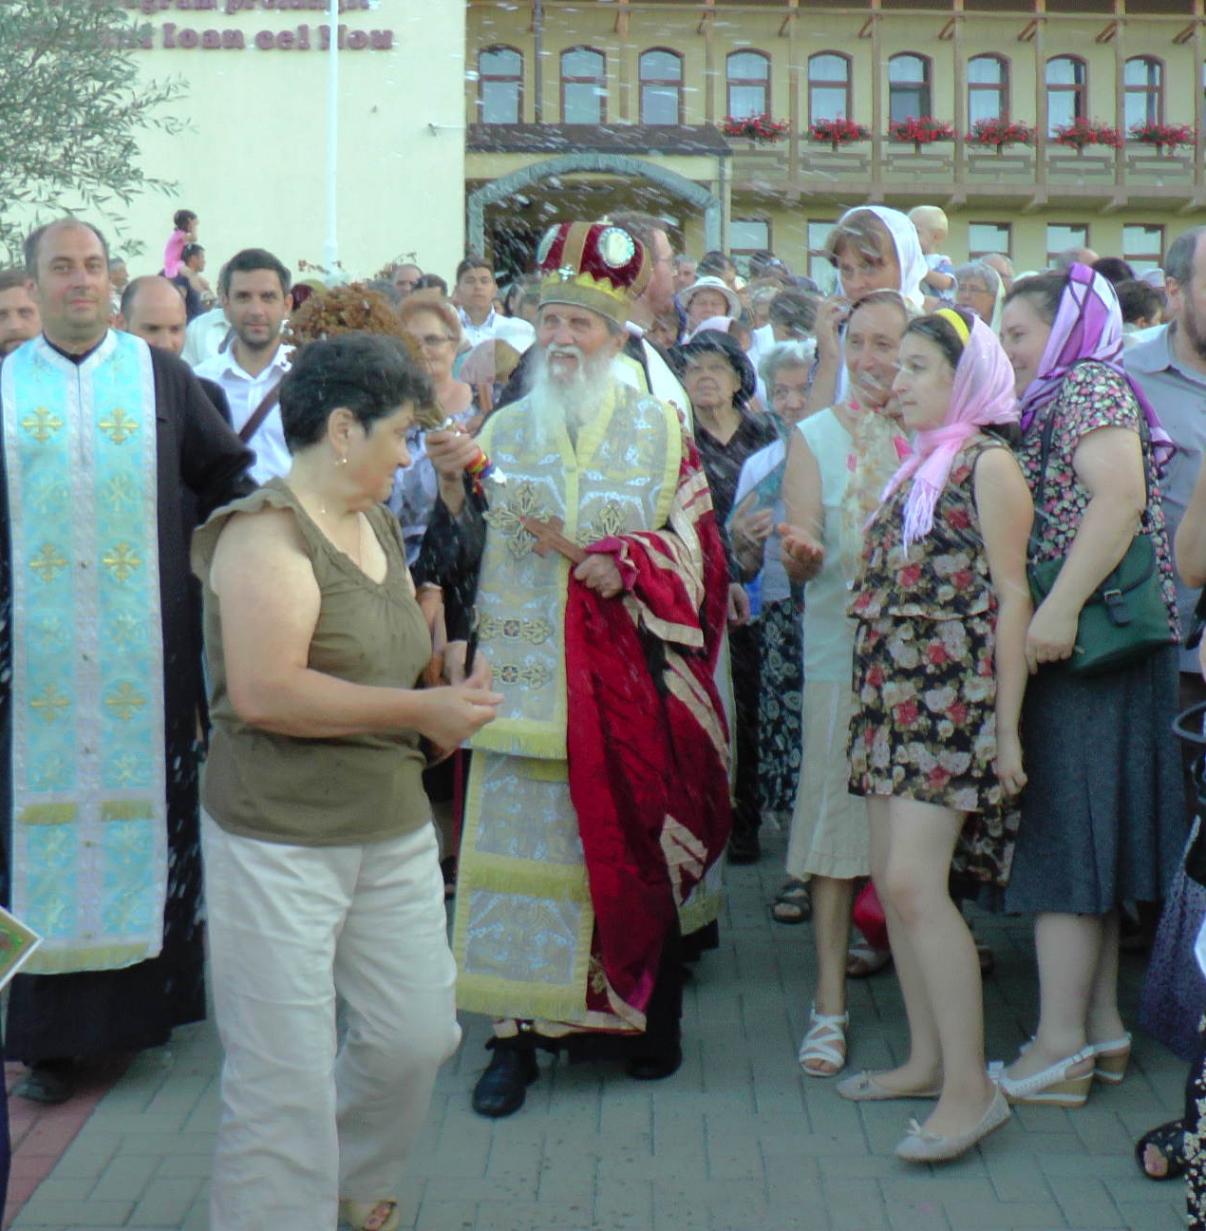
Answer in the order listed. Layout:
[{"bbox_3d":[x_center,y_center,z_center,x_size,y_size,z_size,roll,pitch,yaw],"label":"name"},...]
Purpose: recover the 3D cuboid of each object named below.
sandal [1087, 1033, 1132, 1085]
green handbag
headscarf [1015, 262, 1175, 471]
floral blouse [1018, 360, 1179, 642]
[{"bbox_3d":[0.985,0.935,3.680,0.240,0.108,0.088,1,8,6],"label":"sandal"},{"bbox_3d":[0.918,-0.143,3.250,0.280,0.500,0.170,-1,8,-8],"label":"green handbag"},{"bbox_3d":[0.979,-0.495,3.500,0.270,0.400,0.240,-2,8,-11],"label":"headscarf"},{"bbox_3d":[0.960,-0.238,3.450,0.330,0.560,0.430,-1,8,-10],"label":"floral blouse"}]

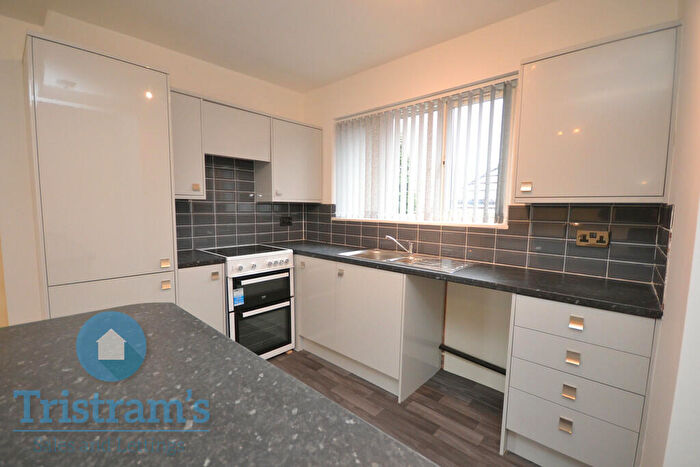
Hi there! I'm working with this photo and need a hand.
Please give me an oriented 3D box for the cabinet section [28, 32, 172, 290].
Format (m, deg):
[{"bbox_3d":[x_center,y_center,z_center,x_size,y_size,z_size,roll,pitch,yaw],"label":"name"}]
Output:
[{"bbox_3d":[-1.490,0.076,1.790,0.575,2.061,0.571,5,6,40],"label":"cabinet section"}]

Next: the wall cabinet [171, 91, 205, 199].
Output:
[{"bbox_3d":[-1.298,-0.625,2.154,0.305,0.740,0.307,5,6,40],"label":"wall cabinet"}]

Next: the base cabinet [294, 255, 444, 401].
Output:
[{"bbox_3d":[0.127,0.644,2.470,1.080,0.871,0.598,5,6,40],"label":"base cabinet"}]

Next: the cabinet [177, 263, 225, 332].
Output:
[{"bbox_3d":[-1.217,0.643,2.177,0.575,0.876,0.310,5,6,40],"label":"cabinet"}]

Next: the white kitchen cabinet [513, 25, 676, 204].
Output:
[{"bbox_3d":[1.291,-0.544,1.589,0.616,0.768,0.310,5,6,40],"label":"white kitchen cabinet"}]

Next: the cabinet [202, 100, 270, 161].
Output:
[{"bbox_3d":[-1.004,-0.823,2.482,0.305,0.406,0.595,5,6,40],"label":"cabinet"}]

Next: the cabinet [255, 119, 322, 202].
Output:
[{"bbox_3d":[-0.609,-0.698,2.969,0.300,0.770,0.627,5,6,40],"label":"cabinet"}]

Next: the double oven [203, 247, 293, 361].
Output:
[{"bbox_3d":[-0.903,0.597,2.537,0.585,0.916,0.602,5,6,40],"label":"double oven"}]

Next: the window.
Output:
[{"bbox_3d":[0.500,-0.605,2.550,1.655,0.987,0.080,5,6,40],"label":"window"}]

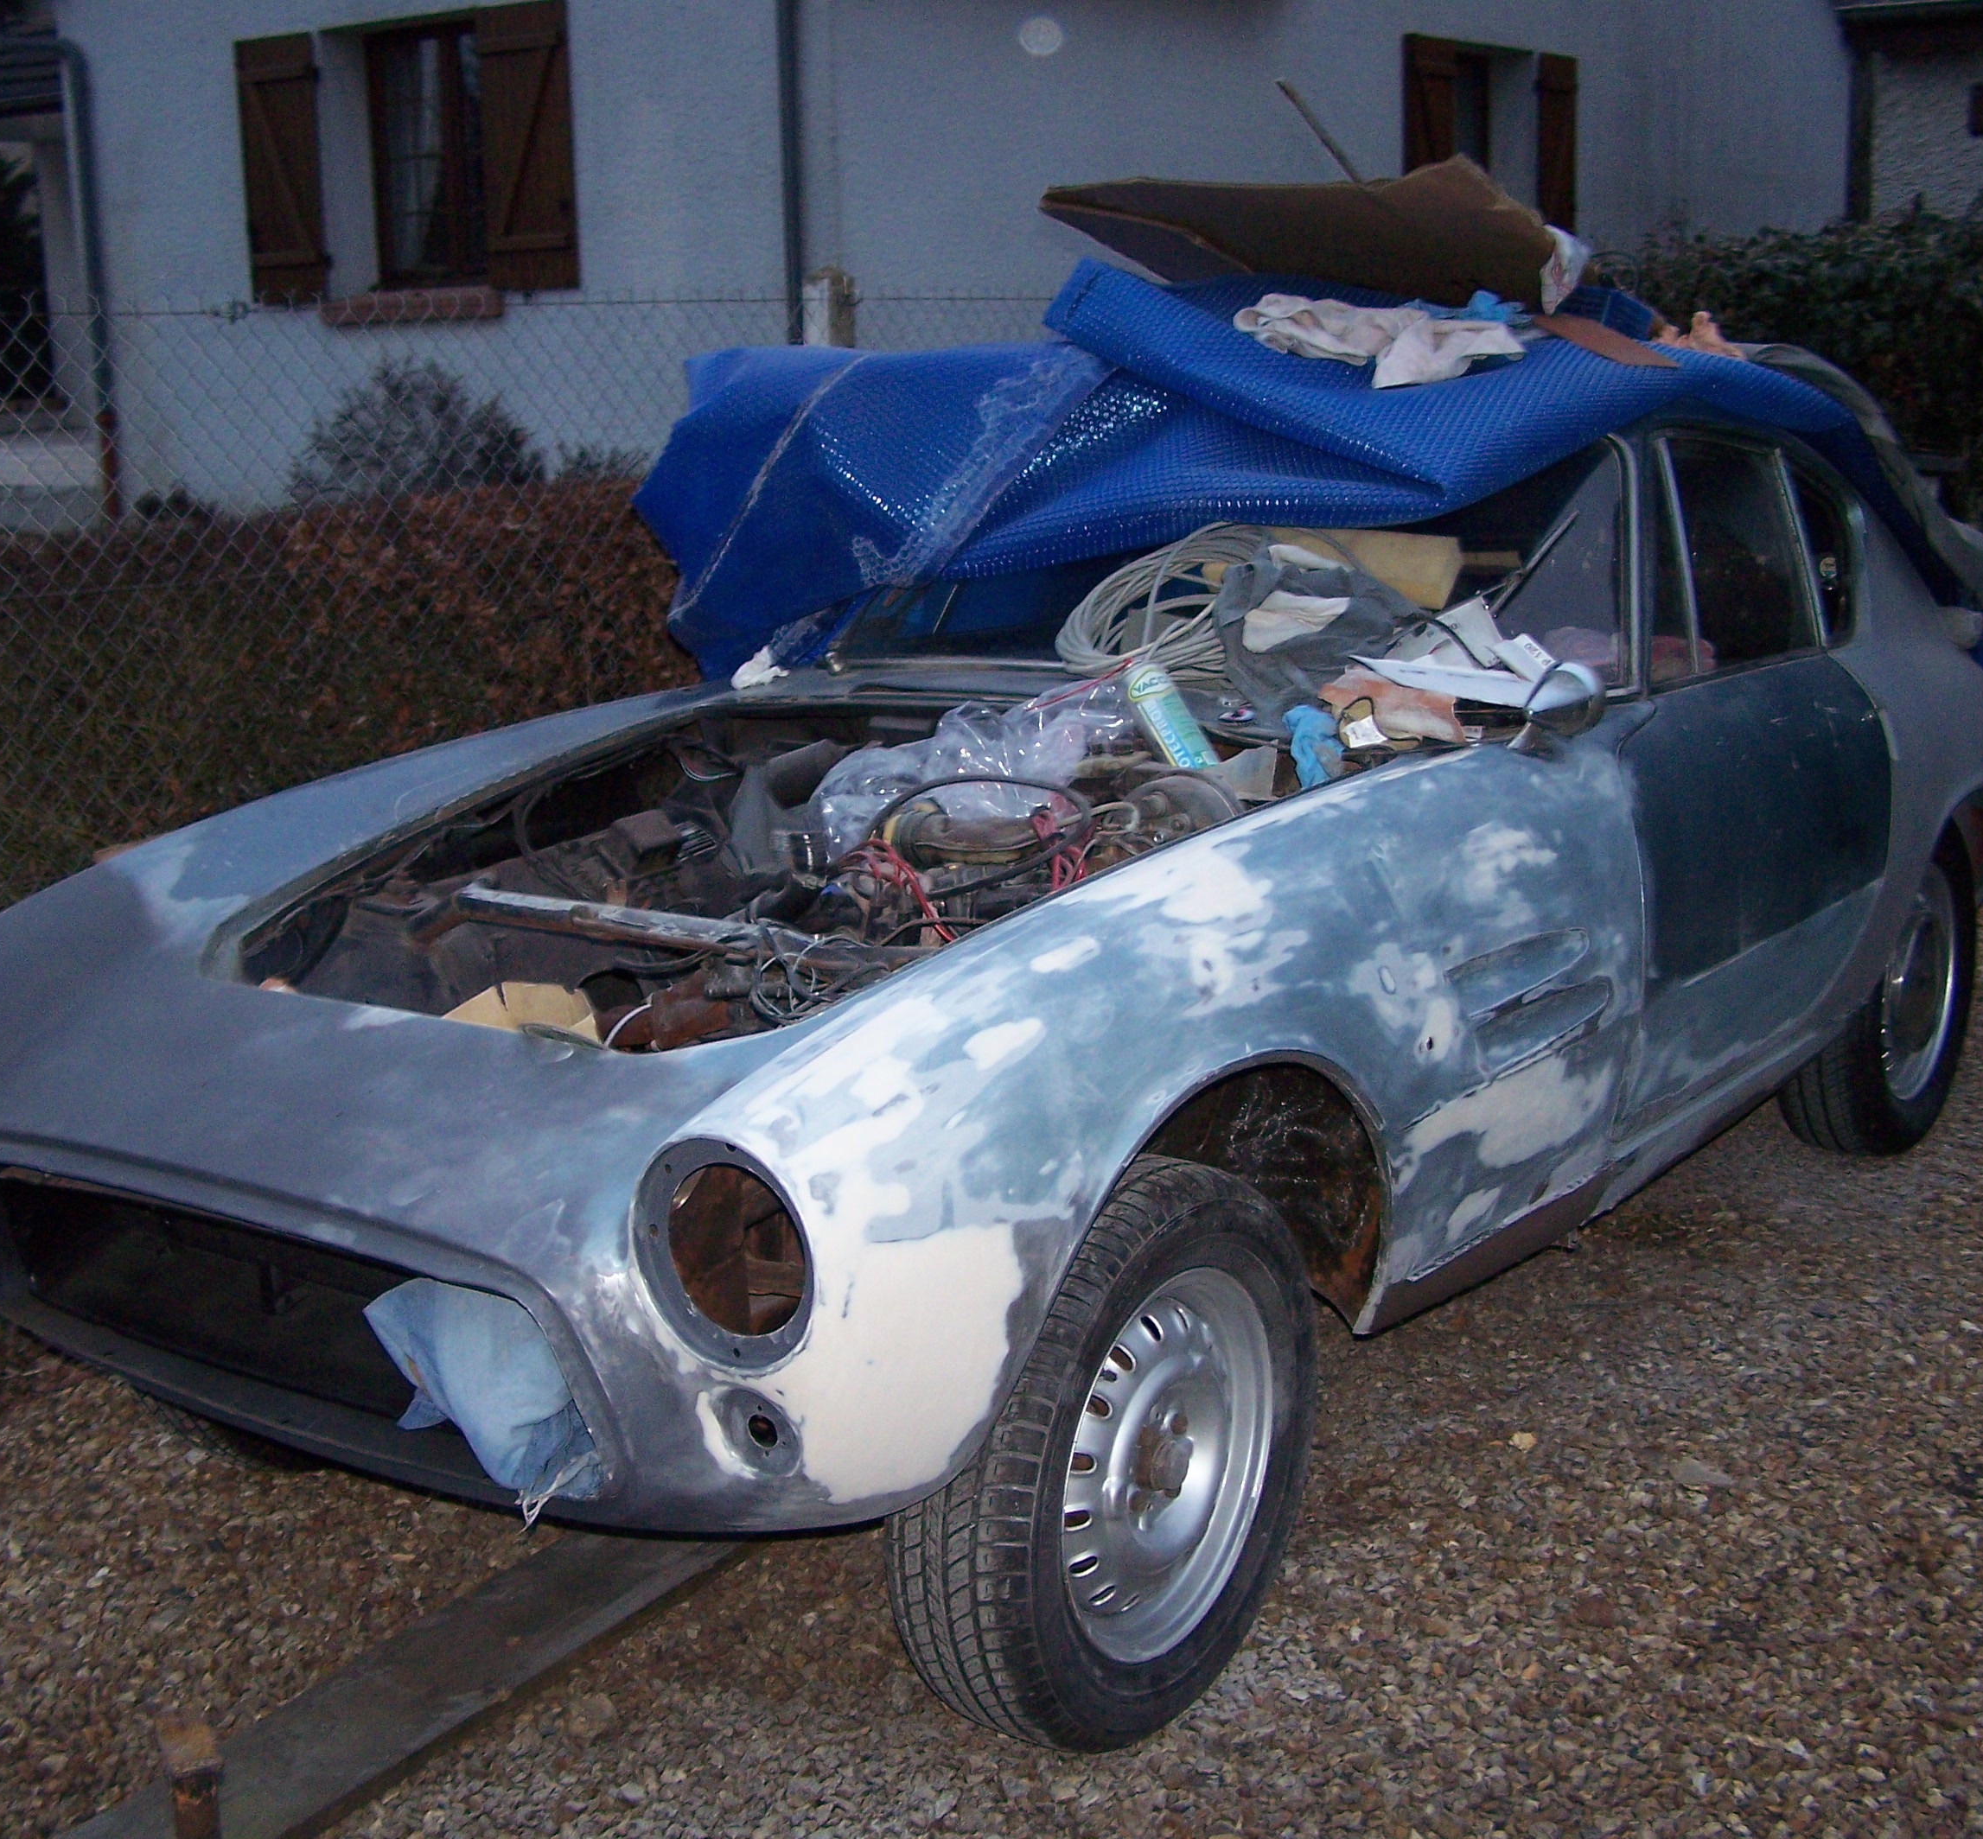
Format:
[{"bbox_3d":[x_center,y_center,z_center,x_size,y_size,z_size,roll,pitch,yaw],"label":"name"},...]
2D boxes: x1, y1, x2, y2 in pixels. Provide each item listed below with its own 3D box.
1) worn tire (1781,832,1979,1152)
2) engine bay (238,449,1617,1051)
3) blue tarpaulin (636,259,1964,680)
[{"bbox_3d":[1.523,0.110,4.624,0.180,0.590,0.590,7,14,35],"label":"worn tire"},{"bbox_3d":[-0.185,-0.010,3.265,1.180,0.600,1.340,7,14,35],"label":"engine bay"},{"bbox_3d":[0.605,-0.738,4.492,1.580,0.620,1.800,7,14,35],"label":"blue tarpaulin"}]

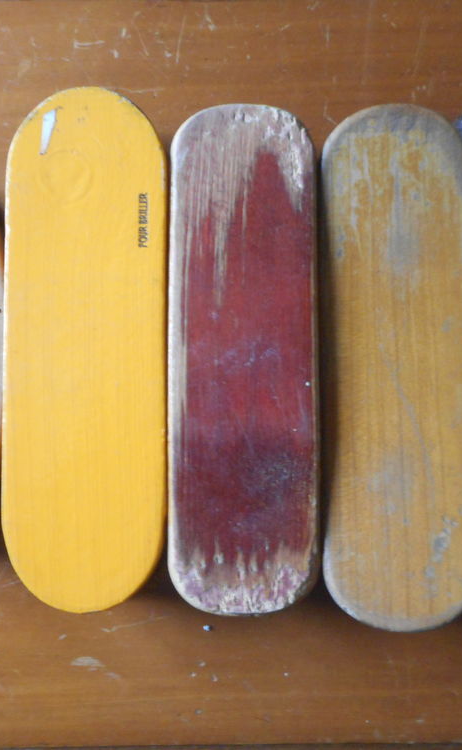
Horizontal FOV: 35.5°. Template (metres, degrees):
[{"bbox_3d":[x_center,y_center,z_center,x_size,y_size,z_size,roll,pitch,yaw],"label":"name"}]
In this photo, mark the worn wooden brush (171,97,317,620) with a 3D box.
[{"bbox_3d":[0.004,-0.006,0.260,0.051,0.040,0.175,0,87,0],"label":"worn wooden brush"}]

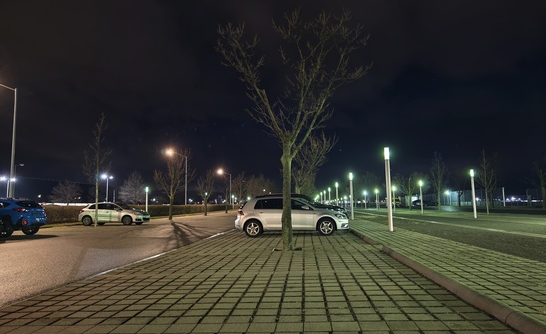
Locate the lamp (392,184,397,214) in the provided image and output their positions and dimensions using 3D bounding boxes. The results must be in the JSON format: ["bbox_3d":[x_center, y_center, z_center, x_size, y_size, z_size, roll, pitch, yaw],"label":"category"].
[{"bbox_3d":[13.950,3.715,41.756,0.180,2.950,0.180,-2,-6,5],"label":"lamp"}]

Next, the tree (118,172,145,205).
[{"bbox_3d":[-23.856,4.500,61.381,4.600,7.200,4.600,-2,-6,5],"label":"tree"}]

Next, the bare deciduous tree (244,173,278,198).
[{"bbox_3d":[-2.832,5.854,80.408,6.600,7.700,6.600,-2,-6,5],"label":"bare deciduous tree"}]

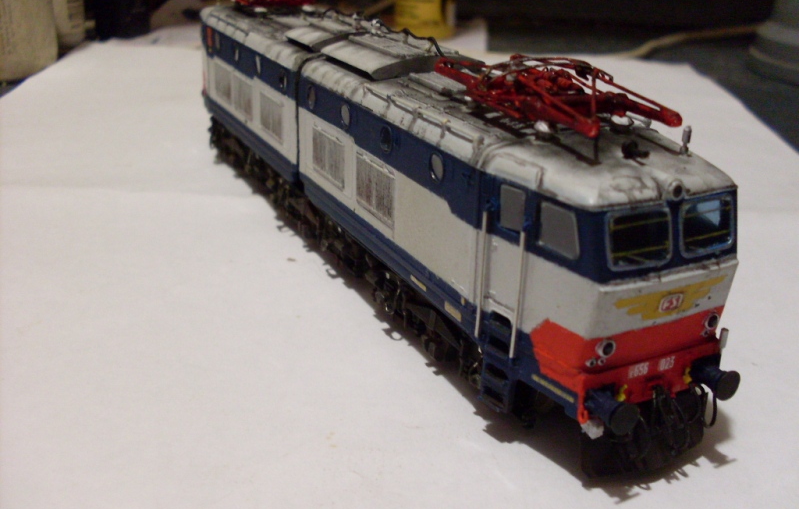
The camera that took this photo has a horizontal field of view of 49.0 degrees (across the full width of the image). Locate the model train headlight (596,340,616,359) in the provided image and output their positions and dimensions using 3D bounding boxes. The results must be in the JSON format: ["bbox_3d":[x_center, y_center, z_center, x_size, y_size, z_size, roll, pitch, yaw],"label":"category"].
[{"bbox_3d":[0.029,0.013,0.121,0.003,0.003,0.001,-10,26,-25],"label":"model train headlight"}]

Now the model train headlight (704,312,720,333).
[{"bbox_3d":[0.046,0.010,0.130,0.003,0.003,0.001,-10,26,-25],"label":"model train headlight"}]

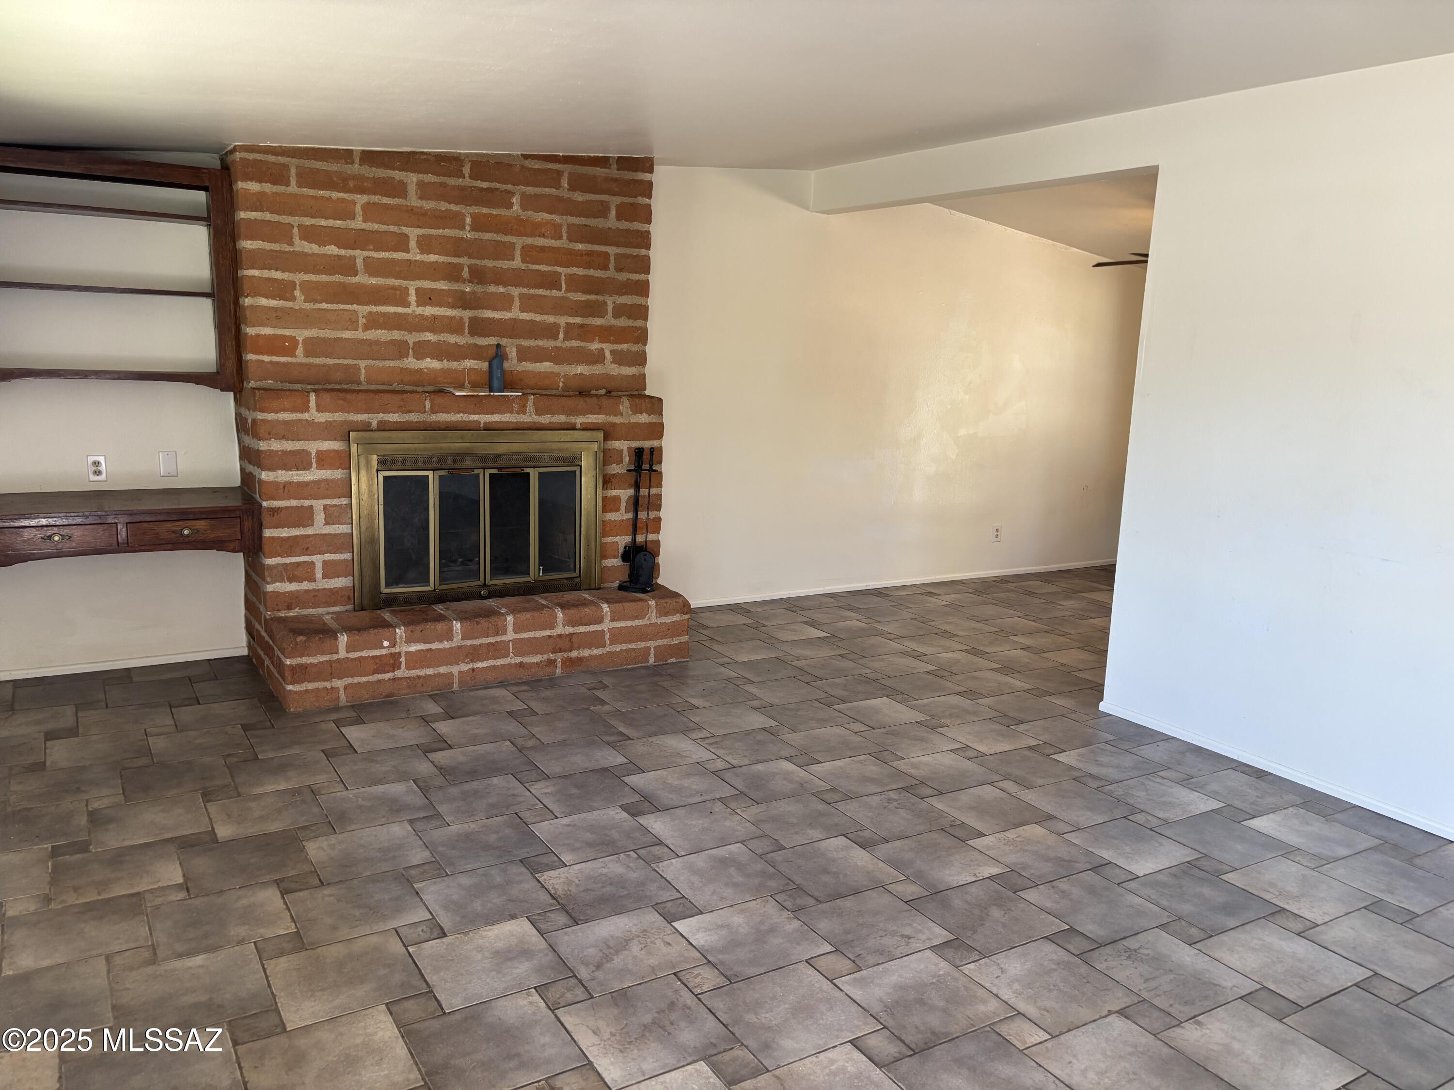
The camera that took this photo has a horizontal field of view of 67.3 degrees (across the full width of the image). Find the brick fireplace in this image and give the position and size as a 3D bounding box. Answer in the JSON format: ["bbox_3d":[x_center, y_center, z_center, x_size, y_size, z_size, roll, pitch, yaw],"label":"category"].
[{"bbox_3d":[-1.168,-0.635,5.025,1.855,2.376,0.917,-4,12,-31],"label":"brick fireplace"}]

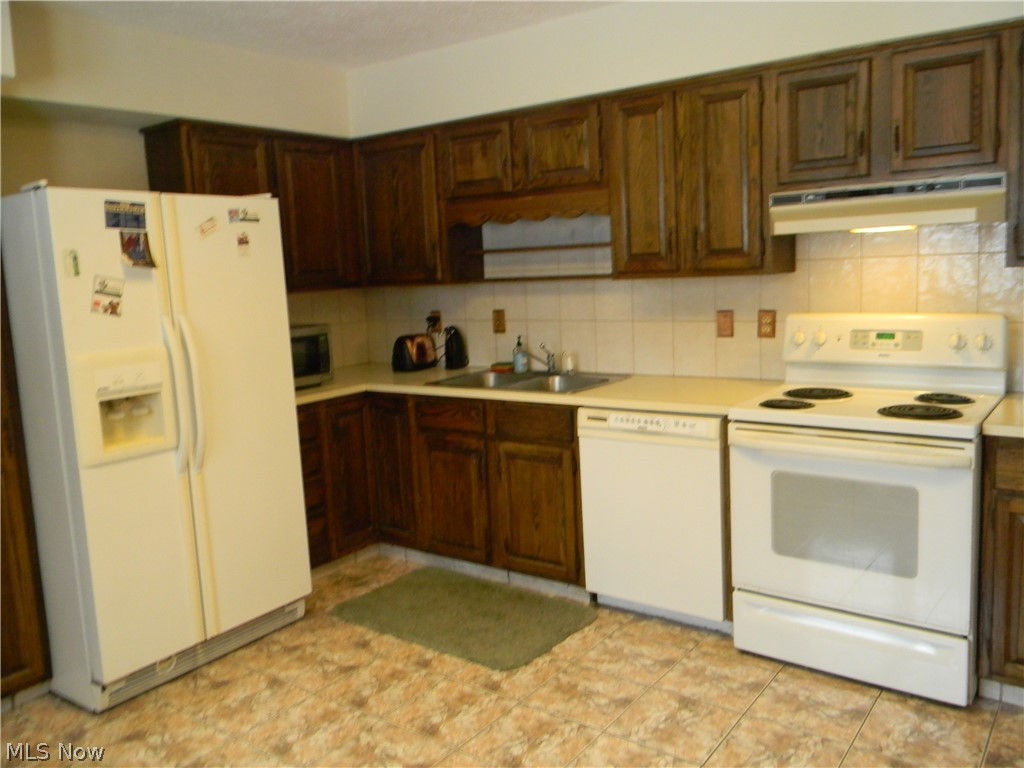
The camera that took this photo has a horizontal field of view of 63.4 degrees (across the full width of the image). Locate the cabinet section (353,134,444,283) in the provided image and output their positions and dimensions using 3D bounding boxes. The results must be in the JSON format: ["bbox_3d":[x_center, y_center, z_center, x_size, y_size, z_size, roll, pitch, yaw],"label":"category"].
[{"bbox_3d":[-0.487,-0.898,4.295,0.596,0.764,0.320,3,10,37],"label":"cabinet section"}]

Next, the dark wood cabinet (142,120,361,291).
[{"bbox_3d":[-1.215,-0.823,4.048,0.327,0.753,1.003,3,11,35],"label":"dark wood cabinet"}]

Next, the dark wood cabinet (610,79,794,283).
[{"bbox_3d":[0.769,-0.827,3.403,0.682,0.753,0.327,3,11,35],"label":"dark wood cabinet"}]

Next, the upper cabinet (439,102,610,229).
[{"bbox_3d":[0.111,-0.995,3.845,0.918,0.490,0.327,3,11,35],"label":"upper cabinet"}]

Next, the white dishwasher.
[{"bbox_3d":[0.706,0.468,3.477,0.604,0.815,0.603,3,11,35],"label":"white dishwasher"}]

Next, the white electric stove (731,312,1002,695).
[{"bbox_3d":[1.283,0.373,3.003,0.765,1.188,0.709,3,11,35],"label":"white electric stove"}]

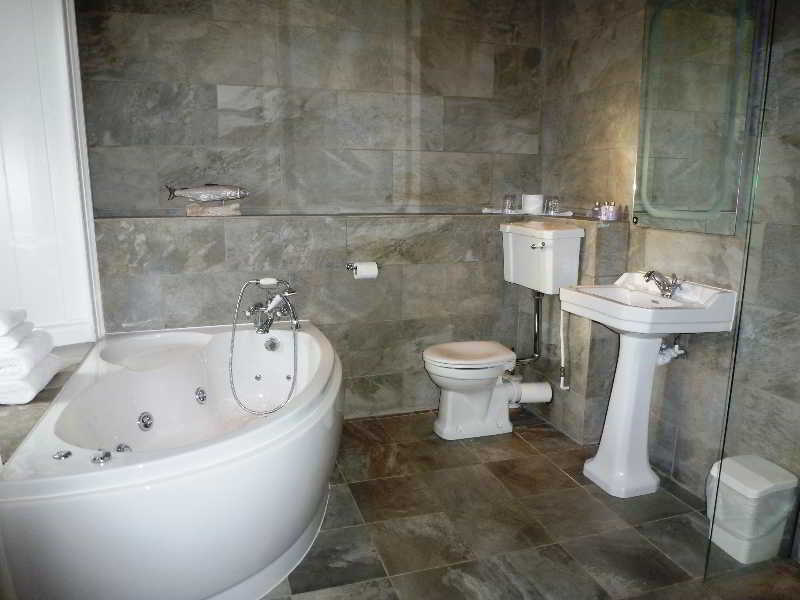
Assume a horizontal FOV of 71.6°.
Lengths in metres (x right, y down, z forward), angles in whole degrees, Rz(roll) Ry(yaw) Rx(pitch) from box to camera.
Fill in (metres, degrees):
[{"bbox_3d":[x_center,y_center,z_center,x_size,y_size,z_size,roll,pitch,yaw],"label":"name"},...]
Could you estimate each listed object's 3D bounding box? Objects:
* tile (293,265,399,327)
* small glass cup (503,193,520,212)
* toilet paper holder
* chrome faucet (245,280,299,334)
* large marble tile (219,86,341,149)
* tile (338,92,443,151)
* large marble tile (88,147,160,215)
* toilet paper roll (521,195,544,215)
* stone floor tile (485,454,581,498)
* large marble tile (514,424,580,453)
[{"bbox_3d":[-0.273,-0.023,2.910,0.597,0.302,0.012,-3,11,-17],"label":"tile"},{"bbox_3d":[0.632,-0.551,3.143,0.080,0.100,0.080,0,10,0],"label":"small glass cup"},{"bbox_3d":[-0.198,-0.149,2.847,0.165,0.085,0.105,-3,11,-17],"label":"toilet paper holder"},{"bbox_3d":[-0.625,0.027,2.698,0.240,0.250,0.190,-3,11,-17],"label":"chrome faucet"},{"bbox_3d":[-0.617,-0.929,2.853,0.605,0.302,0.012,-3,10,-16],"label":"large marble tile"},{"bbox_3d":[-0.041,-0.961,3.019,0.595,0.302,0.012,-3,10,-16],"label":"tile"},{"bbox_3d":[-1.334,-0.591,2.695,0.309,0.300,0.012,-3,10,-16],"label":"large marble tile"},{"bbox_3d":[0.751,-0.540,3.139,0.113,0.105,0.113,-3,11,-17],"label":"toilet paper roll"},{"bbox_3d":[0.571,0.770,2.417,0.305,0.015,0.302,-3,10,-16],"label":"stone floor tile"},{"bbox_3d":[0.757,0.705,2.778,0.245,0.015,0.300,-3,10,-16],"label":"large marble tile"}]

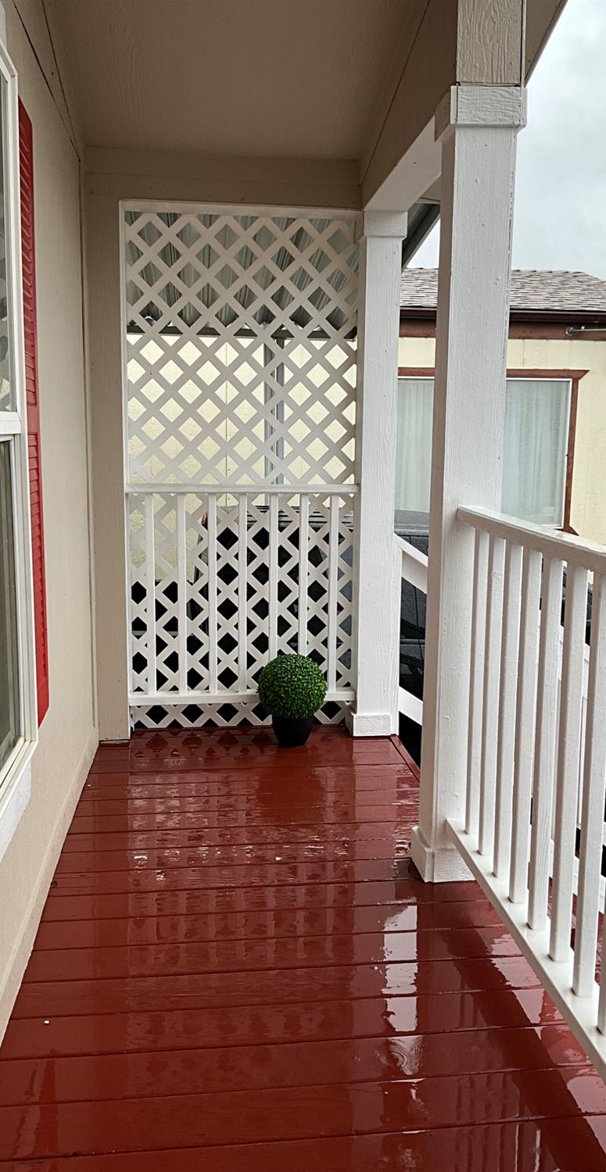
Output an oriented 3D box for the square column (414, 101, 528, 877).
[{"bbox_3d":[0.450,-0.220,2.734,0.206,2.131,0.175,-1,9,-6],"label":"square column"}]

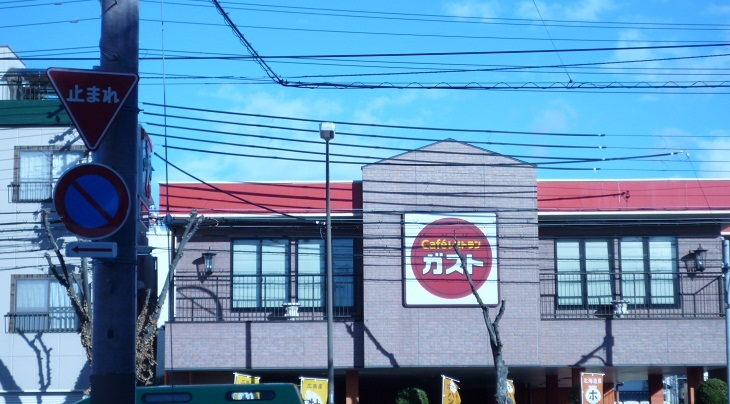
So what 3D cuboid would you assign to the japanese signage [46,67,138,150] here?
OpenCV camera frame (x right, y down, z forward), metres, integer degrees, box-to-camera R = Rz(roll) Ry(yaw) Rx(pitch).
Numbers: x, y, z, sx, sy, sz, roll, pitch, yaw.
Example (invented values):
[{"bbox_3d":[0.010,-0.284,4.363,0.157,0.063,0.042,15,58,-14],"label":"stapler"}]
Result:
[{"bbox_3d":[-2.149,-0.727,12.500,0.740,0.650,0.040,1,-7,-14],"label":"japanese signage"}]

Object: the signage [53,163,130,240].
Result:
[{"bbox_3d":[-2.138,-0.001,12.420,0.600,0.600,0.040,1,-7,-14],"label":"signage"}]

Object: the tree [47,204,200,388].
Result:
[{"bbox_3d":[-5.795,3.283,37.500,3.800,6.300,3.200,0,-7,0],"label":"tree"}]

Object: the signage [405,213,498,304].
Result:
[{"bbox_3d":[2.241,1.490,41.000,2.440,2.460,0.200,0,-7,0],"label":"signage"}]

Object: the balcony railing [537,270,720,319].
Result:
[{"bbox_3d":[6.999,2.460,41.400,4.800,1.200,0.100,0,-7,0],"label":"balcony railing"}]

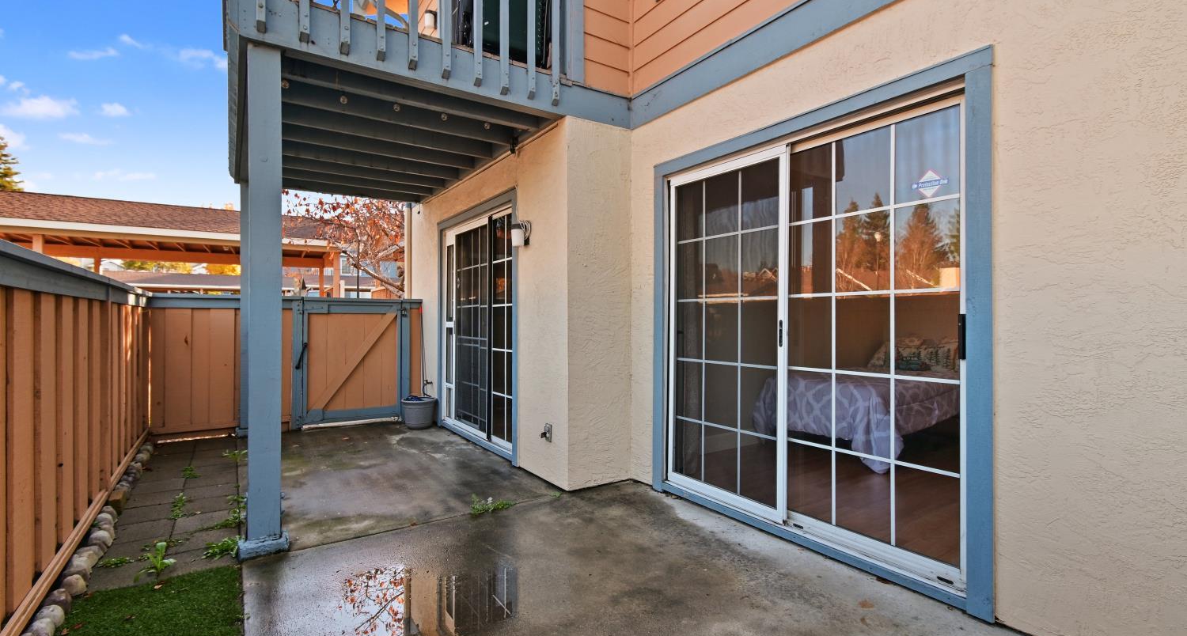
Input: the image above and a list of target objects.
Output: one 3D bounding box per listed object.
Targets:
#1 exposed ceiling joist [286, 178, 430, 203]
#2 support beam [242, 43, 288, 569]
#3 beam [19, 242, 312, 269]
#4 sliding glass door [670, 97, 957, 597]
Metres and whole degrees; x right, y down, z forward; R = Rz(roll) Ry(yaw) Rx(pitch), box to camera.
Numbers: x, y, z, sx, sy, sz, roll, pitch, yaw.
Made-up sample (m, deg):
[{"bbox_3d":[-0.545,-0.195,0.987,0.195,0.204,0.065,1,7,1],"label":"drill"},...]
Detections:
[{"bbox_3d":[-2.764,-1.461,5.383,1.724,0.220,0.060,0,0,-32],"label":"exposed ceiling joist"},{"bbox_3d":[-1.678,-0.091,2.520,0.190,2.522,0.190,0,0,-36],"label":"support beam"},{"bbox_3d":[-8.808,-1.301,10.614,5.185,0.238,0.110,0,0,-30],"label":"beam"},{"bbox_3d":[1.009,0.082,2.665,0.100,2.050,1.683,0,0,-36],"label":"sliding glass door"}]

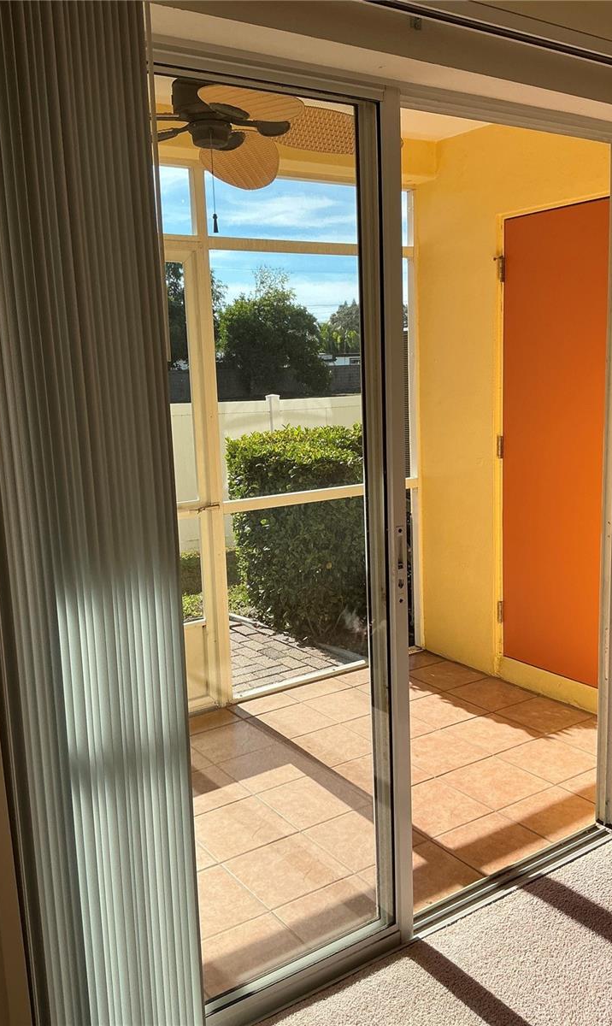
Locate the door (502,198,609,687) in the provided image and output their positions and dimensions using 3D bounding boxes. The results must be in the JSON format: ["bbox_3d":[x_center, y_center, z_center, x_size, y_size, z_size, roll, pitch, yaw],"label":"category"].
[{"bbox_3d":[1.152,-0.260,3.564,0.050,2.035,0.770,-8,11,-33],"label":"door"}]

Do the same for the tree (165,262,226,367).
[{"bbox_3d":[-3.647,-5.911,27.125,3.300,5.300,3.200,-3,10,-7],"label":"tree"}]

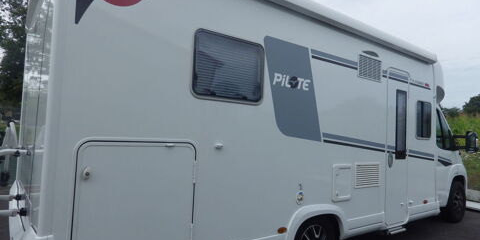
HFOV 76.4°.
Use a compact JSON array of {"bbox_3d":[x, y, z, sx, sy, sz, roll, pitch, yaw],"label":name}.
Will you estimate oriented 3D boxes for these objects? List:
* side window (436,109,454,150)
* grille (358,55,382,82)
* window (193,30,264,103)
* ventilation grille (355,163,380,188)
[{"bbox_3d":[3.442,0.164,5.143,0.850,0.700,0.070,5,-4,-36],"label":"side window"},{"bbox_3d":[1.558,-0.608,3.615,0.520,0.285,0.035,5,-4,-36],"label":"grille"},{"bbox_3d":[-0.063,-0.403,2.438,0.685,0.530,0.040,5,-4,-36],"label":"window"},{"bbox_3d":[1.497,0.643,3.546,0.525,0.285,0.035,5,-4,-36],"label":"ventilation grille"}]

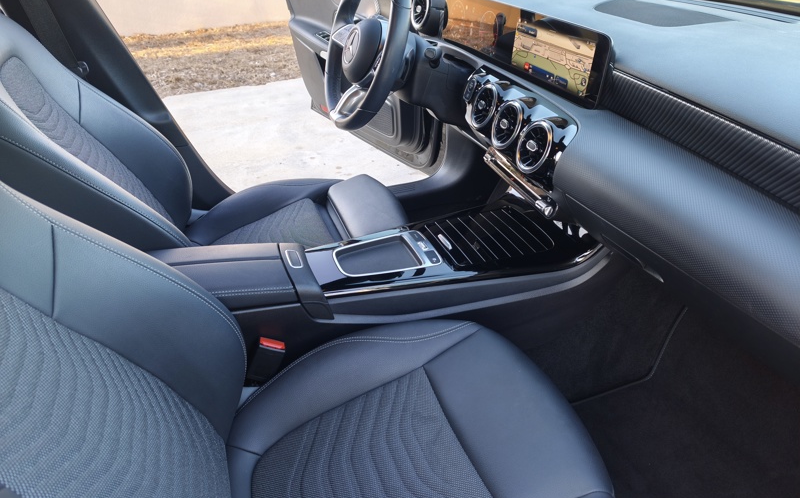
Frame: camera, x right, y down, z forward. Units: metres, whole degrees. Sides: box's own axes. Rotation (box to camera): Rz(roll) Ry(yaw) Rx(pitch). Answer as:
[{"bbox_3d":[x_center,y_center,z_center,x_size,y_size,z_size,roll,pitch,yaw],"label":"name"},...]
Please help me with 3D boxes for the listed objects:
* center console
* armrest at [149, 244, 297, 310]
[{"bbox_3d":[0.098,-0.018,1.038,0.540,0.060,0.275,-11,34,-18],"label":"center console"},{"bbox_3d":[-0.335,0.059,0.890,0.290,0.055,0.165,-4,32,-22],"label":"armrest"}]

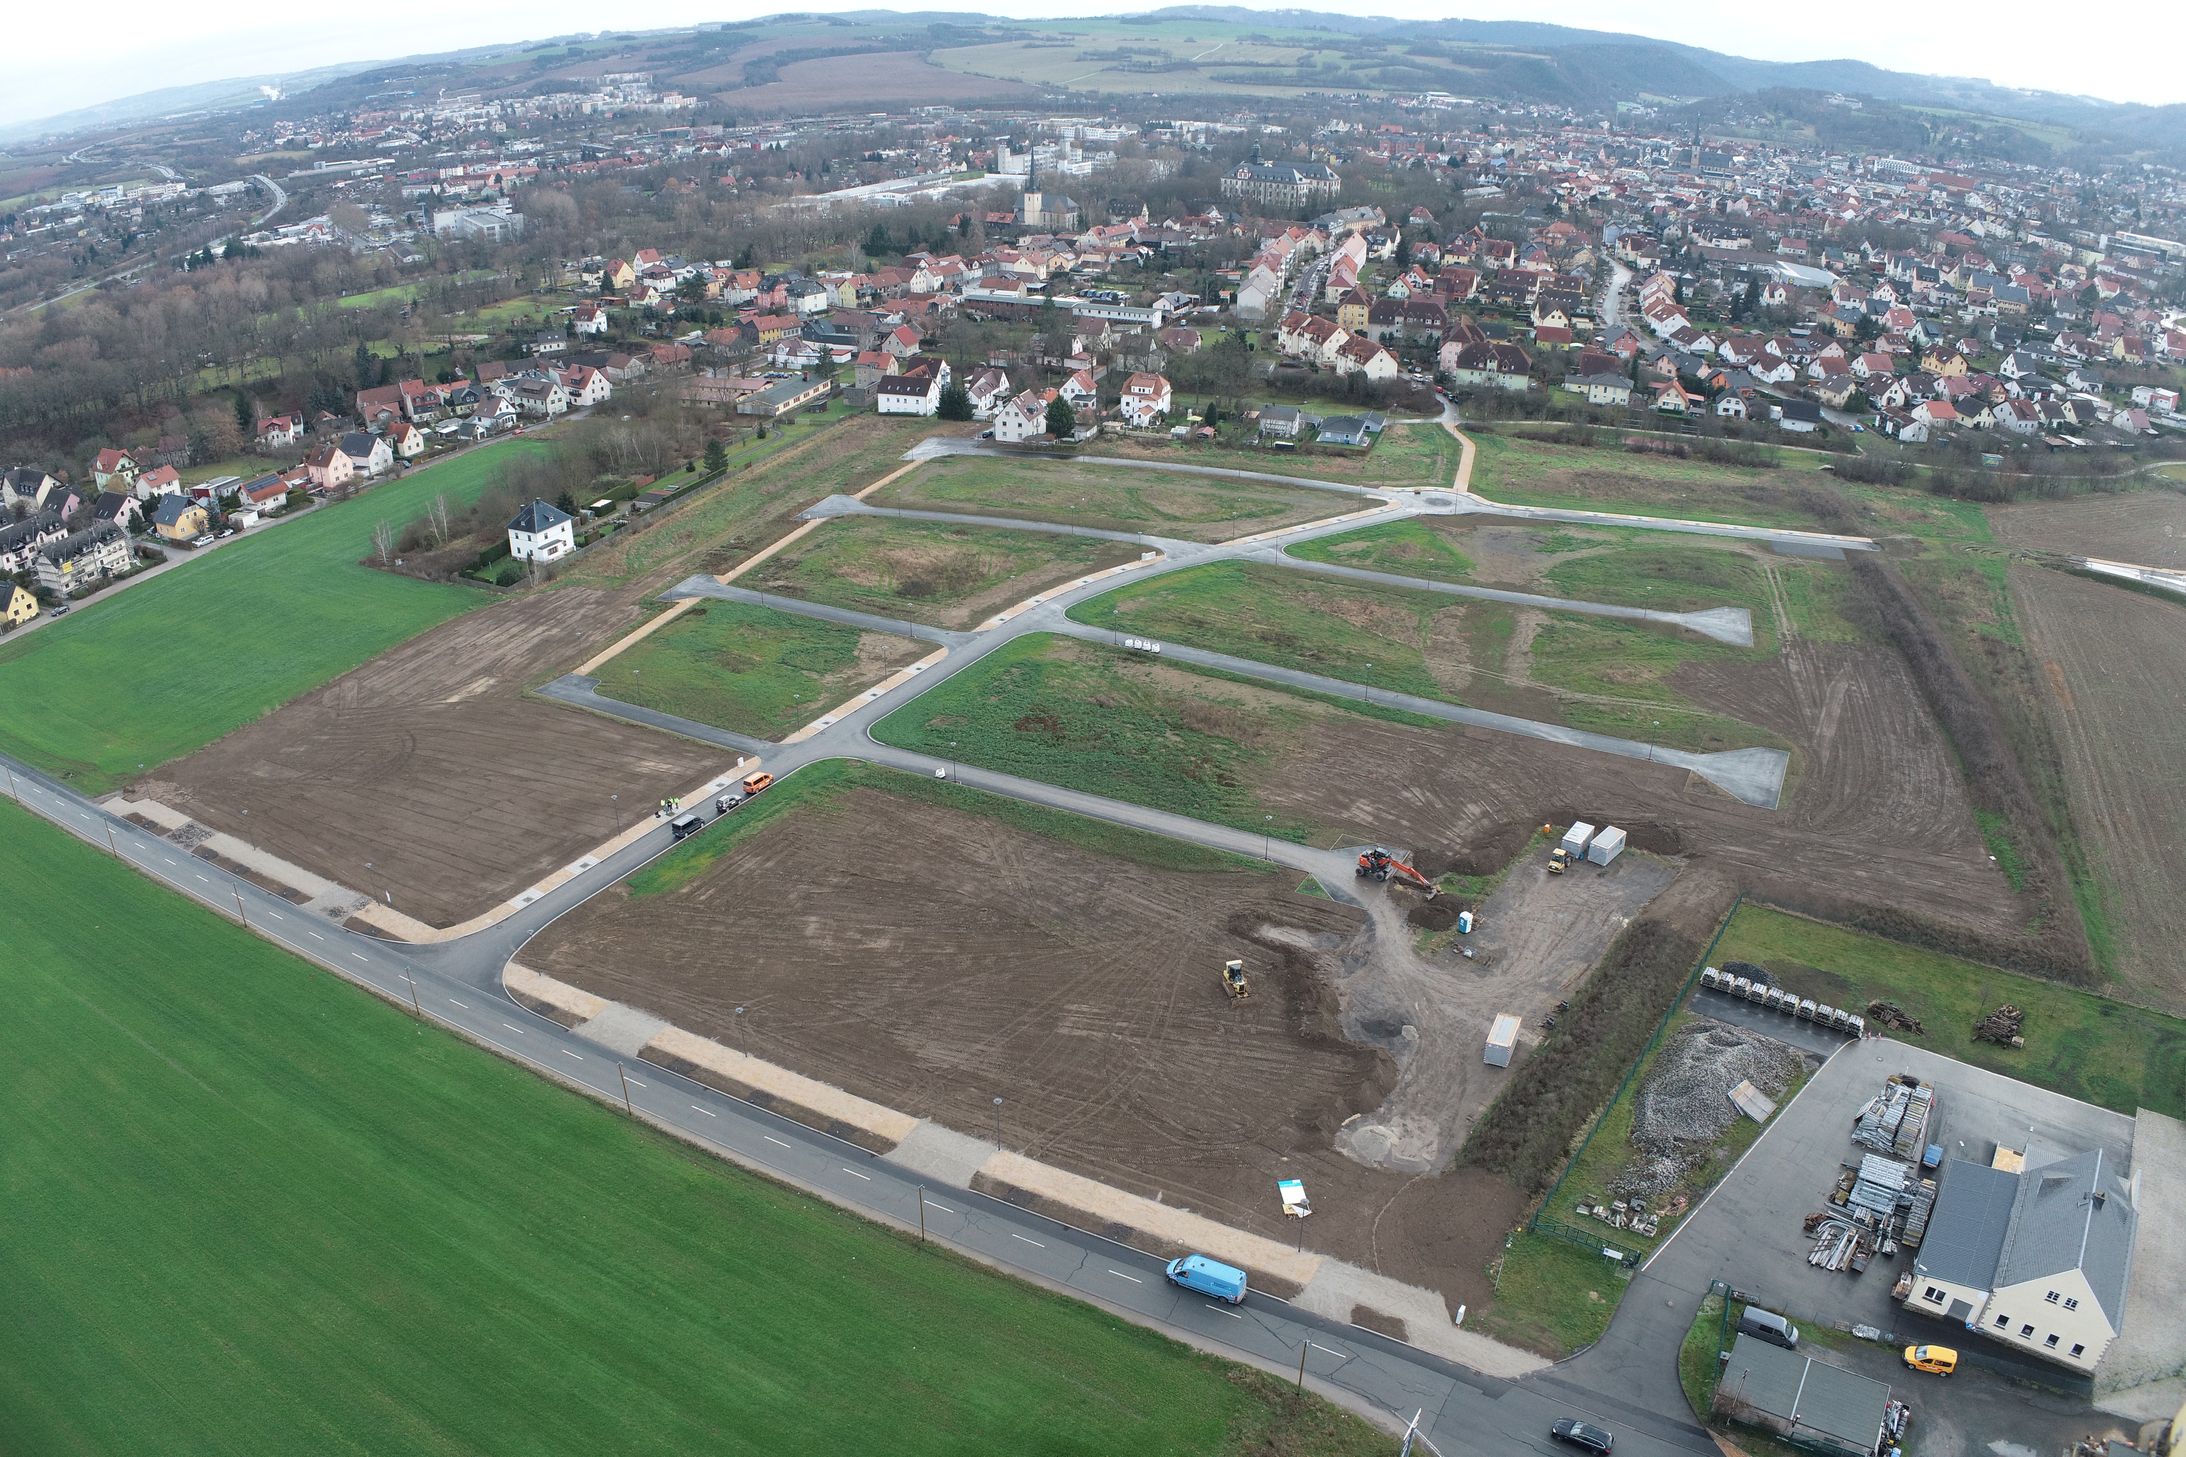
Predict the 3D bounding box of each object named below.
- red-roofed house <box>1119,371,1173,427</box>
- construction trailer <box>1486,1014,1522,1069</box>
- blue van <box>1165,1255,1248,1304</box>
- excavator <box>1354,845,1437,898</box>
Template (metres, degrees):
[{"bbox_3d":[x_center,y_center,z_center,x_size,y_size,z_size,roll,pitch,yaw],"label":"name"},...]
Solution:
[{"bbox_3d":[16.024,-99.505,438.568,12.600,12.300,12.200,13,27,25],"label":"red-roofed house"},{"bbox_3d":[43.535,33.101,154.613,2.450,2.600,6.060,12,27,23],"label":"construction trailer"},{"bbox_3d":[9.310,45.017,119.461,6.200,2.500,2.000,12,27,24],"label":"blue van"},{"bbox_3d":[38.760,18.106,185.121,10.200,3.300,2.600,17,29,31],"label":"excavator"}]

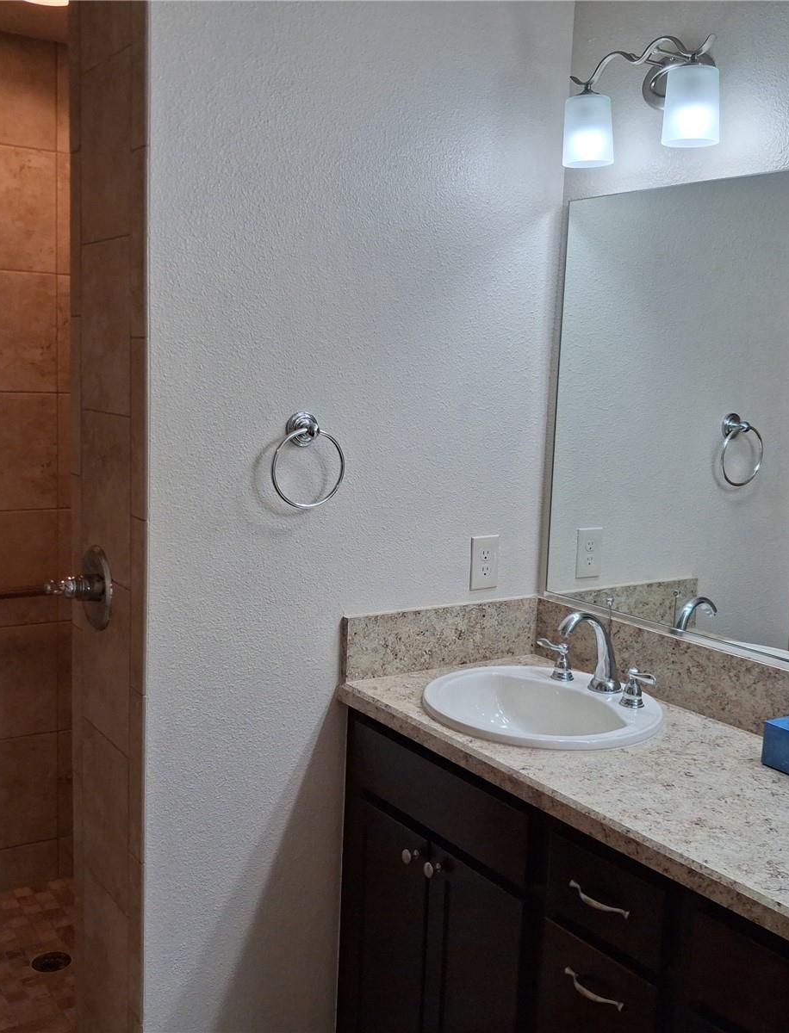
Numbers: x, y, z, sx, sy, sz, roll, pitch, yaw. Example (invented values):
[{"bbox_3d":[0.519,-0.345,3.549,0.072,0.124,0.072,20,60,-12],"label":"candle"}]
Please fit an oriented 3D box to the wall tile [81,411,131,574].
[{"bbox_3d":[-0.583,-0.041,2.179,0.010,0.334,0.300,-3,9,-34],"label":"wall tile"}]

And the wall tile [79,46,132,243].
[{"bbox_3d":[-0.546,-0.696,2.052,0.010,0.328,0.273,-3,9,-35],"label":"wall tile"}]

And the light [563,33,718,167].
[{"bbox_3d":[0.499,-0.807,2.119,0.165,0.205,0.375,-3,9,-35],"label":"light"}]

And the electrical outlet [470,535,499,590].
[{"bbox_3d":[0.208,0.107,2.448,0.080,0.121,0.008,-3,9,-35],"label":"electrical outlet"}]

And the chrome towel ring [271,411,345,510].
[{"bbox_3d":[-0.177,-0.110,2.123,0.165,0.189,0.065,-3,9,-34],"label":"chrome towel ring"}]

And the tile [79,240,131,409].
[{"bbox_3d":[-0.559,-0.368,2.097,0.010,0.328,0.273,-3,9,-35],"label":"tile"}]

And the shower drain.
[{"bbox_3d":[-0.906,1.182,2.839,0.108,0.010,0.108,2,7,0],"label":"shower drain"}]

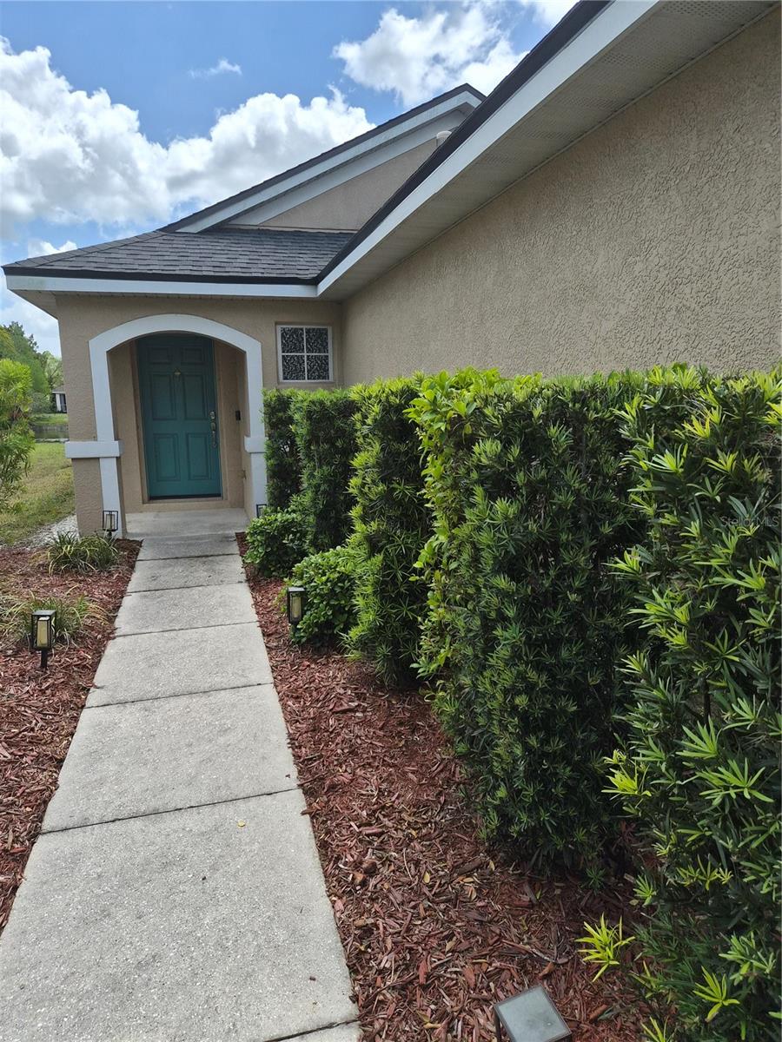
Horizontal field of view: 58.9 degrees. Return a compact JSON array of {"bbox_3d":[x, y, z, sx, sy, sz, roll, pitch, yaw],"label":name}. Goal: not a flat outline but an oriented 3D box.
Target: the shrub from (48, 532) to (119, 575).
[{"bbox_3d":[-2.721,0.256,6.135,0.560,0.300,0.520,-3,11,-15],"label":"shrub"}]

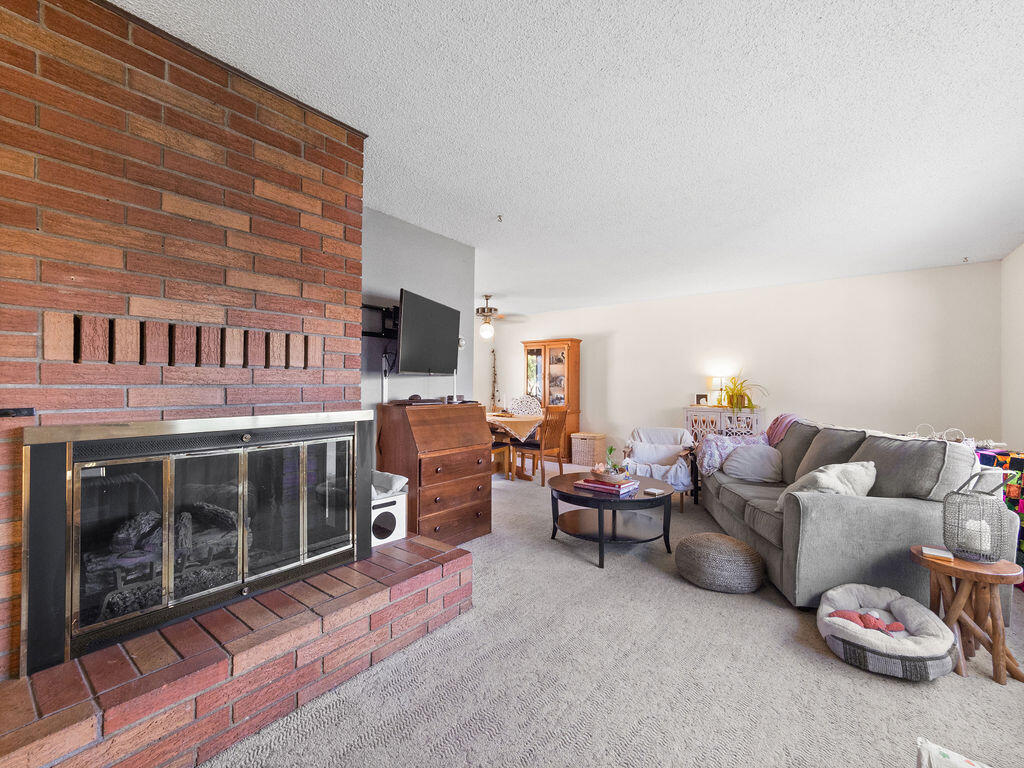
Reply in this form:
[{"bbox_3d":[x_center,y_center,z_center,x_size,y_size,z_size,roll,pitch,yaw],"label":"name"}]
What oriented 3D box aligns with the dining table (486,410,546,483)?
[{"bbox_3d":[-0.111,0.827,5.463,1.180,0.765,1.180,0,0,38],"label":"dining table"}]

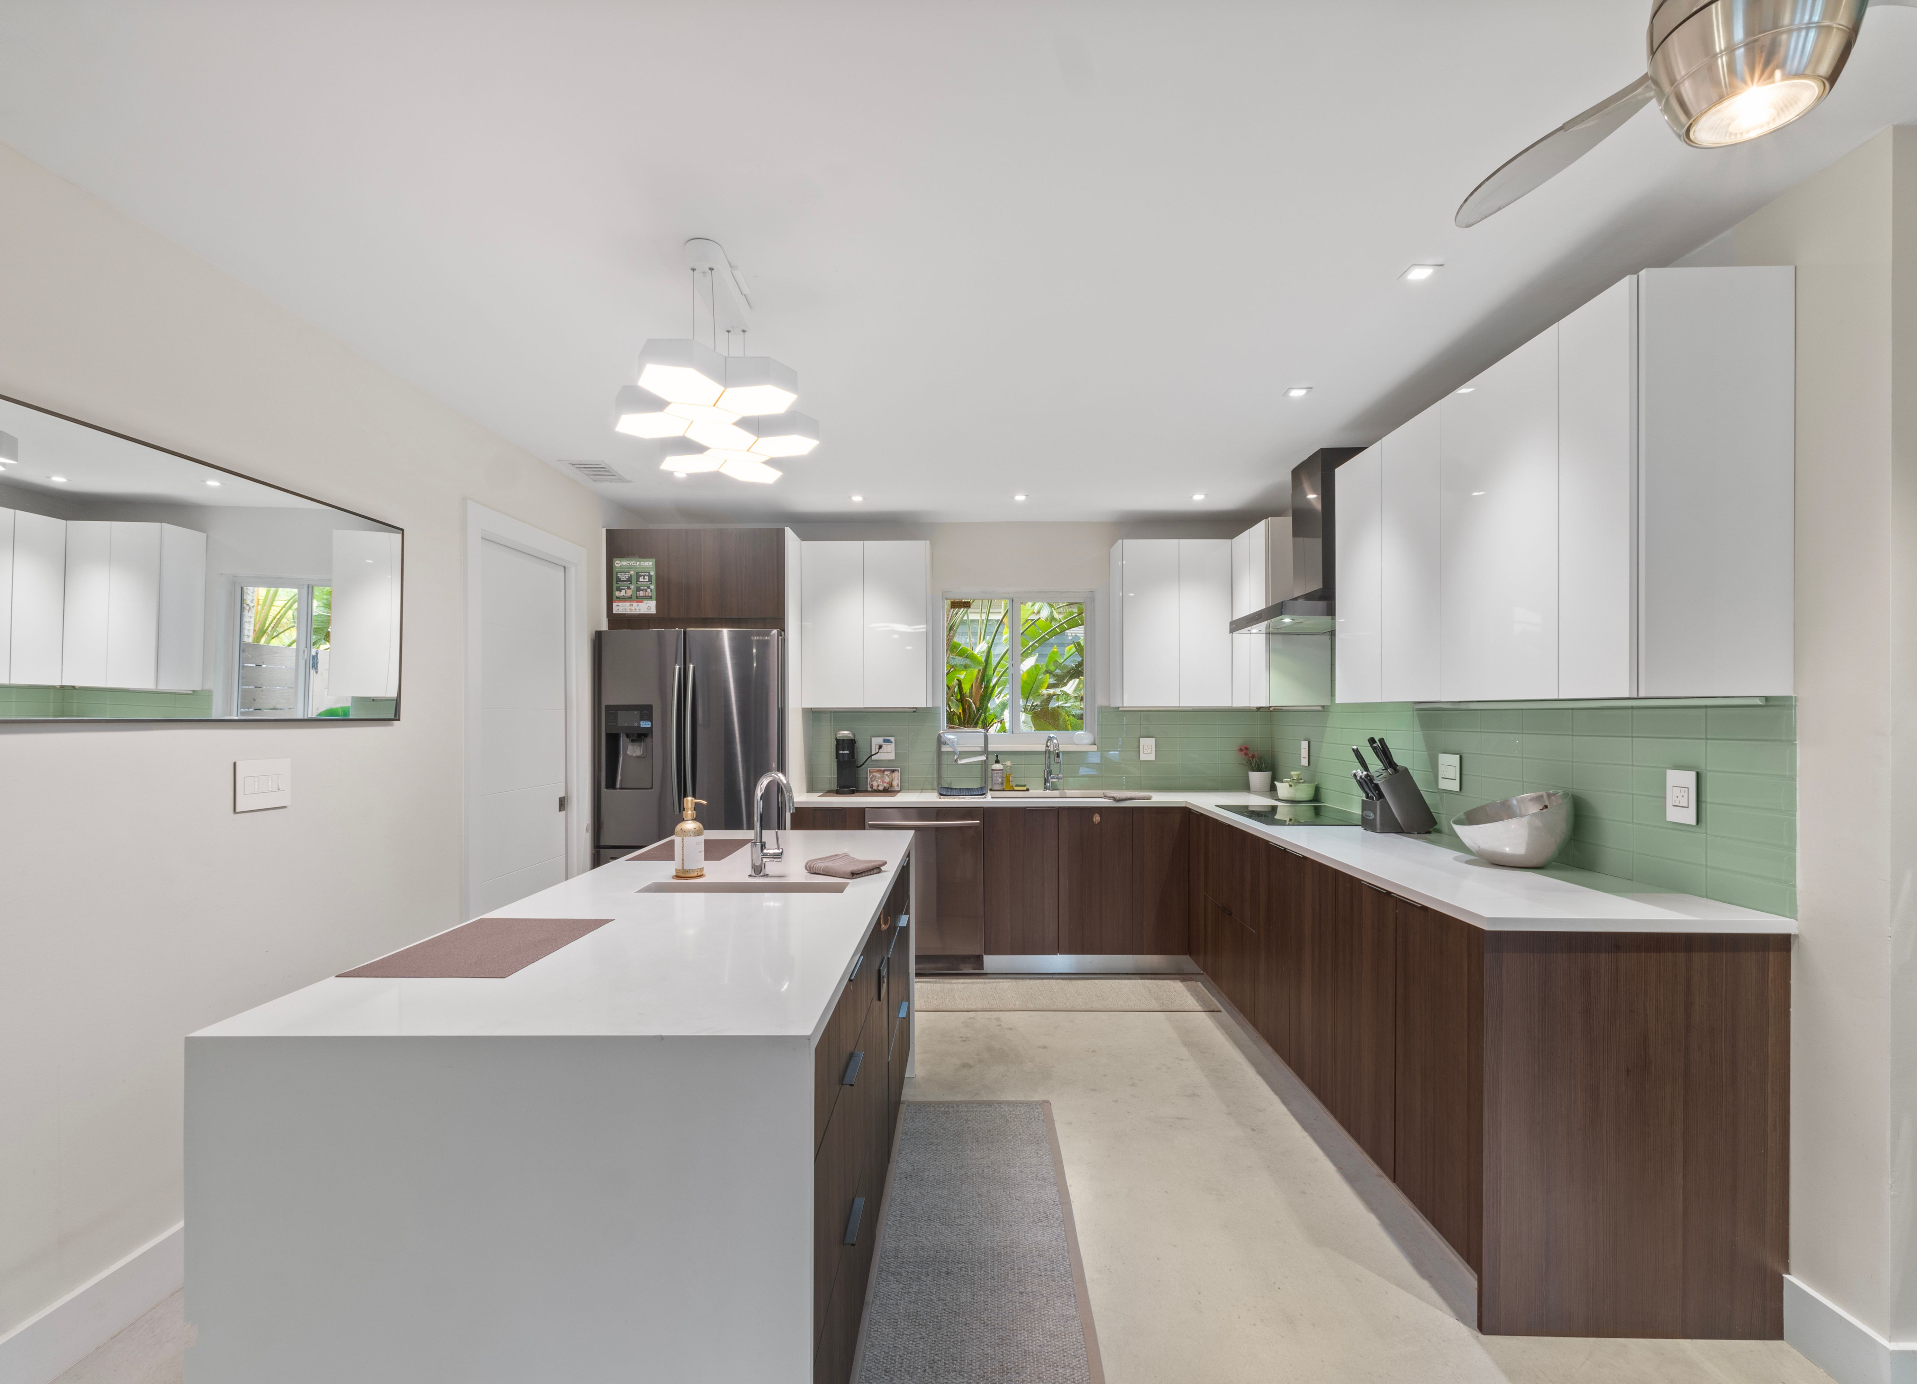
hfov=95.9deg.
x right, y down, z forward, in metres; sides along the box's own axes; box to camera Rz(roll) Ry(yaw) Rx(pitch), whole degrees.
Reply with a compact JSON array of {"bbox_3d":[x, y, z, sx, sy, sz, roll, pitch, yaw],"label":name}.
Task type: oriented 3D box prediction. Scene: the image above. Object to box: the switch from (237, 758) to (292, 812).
[{"bbox_3d":[-1.848,0.248,2.305,0.012,0.131,0.176,0,-1,1],"label":"switch"}]

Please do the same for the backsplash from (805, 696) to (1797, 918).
[{"bbox_3d":[0.469,0.297,3.482,2.693,0.482,3.221,0,-1,1],"label":"backsplash"}]

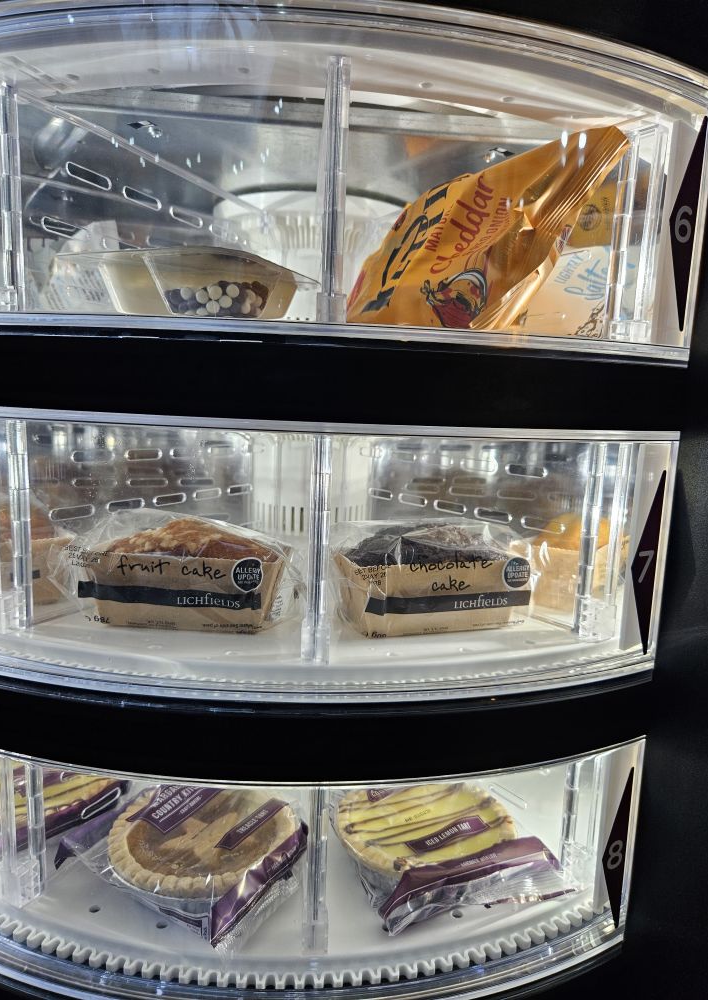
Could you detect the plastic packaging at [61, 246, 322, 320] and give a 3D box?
[{"bbox_3d":[-0.084,-0.106,0.359,0.102,0.035,0.102,6,9,21],"label":"plastic packaging"}]

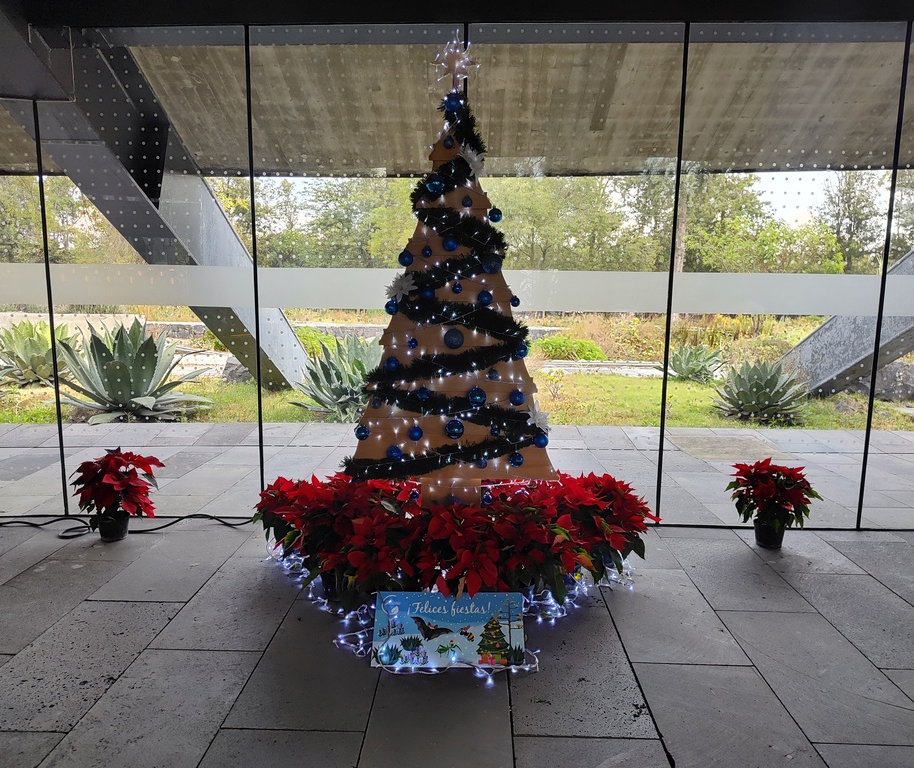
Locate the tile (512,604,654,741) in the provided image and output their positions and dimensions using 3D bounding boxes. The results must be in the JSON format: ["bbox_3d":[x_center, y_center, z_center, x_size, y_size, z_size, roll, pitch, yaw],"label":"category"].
[{"bbox_3d":[0.446,1.117,2.725,0.482,0.020,0.931,1,8,2],"label":"tile"}]

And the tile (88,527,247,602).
[{"bbox_3d":[-1.438,0.933,3.534,0.475,0.020,0.902,1,8,2],"label":"tile"}]

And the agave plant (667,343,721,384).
[{"bbox_3d":[3.745,-0.334,10.856,1.000,0.593,0.950,1,8,2],"label":"agave plant"}]

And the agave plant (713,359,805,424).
[{"bbox_3d":[3.467,0.027,7.764,1.054,0.712,1.021,1,8,2],"label":"agave plant"}]

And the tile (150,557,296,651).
[{"bbox_3d":[-0.976,0.997,3.135,0.475,0.020,0.912,1,8,2],"label":"tile"}]

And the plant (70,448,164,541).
[{"bbox_3d":[-1.954,0.639,3.972,0.490,0.525,0.460,1,8,2],"label":"plant"}]

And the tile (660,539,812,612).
[{"bbox_3d":[1.446,0.999,3.607,0.472,0.020,0.913,1,8,2],"label":"tile"}]

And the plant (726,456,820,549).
[{"bbox_3d":[1.799,0.677,3.840,0.513,0.489,0.484,1,8,2],"label":"plant"}]

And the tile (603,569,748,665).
[{"bbox_3d":[0.949,1.058,3.168,0.479,0.020,0.926,1,8,2],"label":"tile"}]

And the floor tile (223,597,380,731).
[{"bbox_3d":[-0.516,1.070,2.665,0.475,0.020,0.921,1,8,2],"label":"floor tile"}]

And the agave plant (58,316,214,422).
[{"bbox_3d":[-3.910,-0.220,8.072,1.850,1.018,1.750,1,8,2],"label":"agave plant"}]

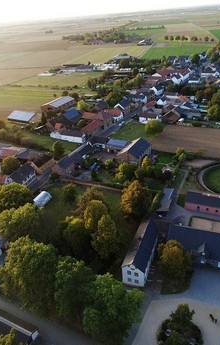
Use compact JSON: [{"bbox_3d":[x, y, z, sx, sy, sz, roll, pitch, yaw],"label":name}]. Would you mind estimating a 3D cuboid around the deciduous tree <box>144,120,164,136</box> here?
[{"bbox_3d":[27.968,-27.121,183.941,12.400,10.100,12.400,-5,28,0],"label":"deciduous tree"}]

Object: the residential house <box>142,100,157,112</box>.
[{"bbox_3d":[31.429,-52.574,232.936,7.500,7.500,12.000,11,32,27],"label":"residential house"}]

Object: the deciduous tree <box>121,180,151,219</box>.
[{"bbox_3d":[9.969,11.141,109.779,11.900,16.400,11.900,-5,28,0],"label":"deciduous tree"}]

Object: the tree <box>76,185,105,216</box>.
[{"bbox_3d":[-8.780,11.958,124.532,12.500,12.500,12.500,-5,28,0],"label":"tree"}]

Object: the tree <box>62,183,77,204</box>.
[{"bbox_3d":[-18.396,9.683,132.155,6.400,10.800,6.400,-5,28,0],"label":"tree"}]

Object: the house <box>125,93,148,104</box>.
[{"bbox_3d":[22.877,-65.823,258.447,18.500,8.000,10.000,10,32,26],"label":"house"}]

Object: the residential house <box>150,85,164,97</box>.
[{"bbox_3d":[48.055,-83.783,296.834,8.090,8.310,13.830,17,36,36],"label":"residential house"}]

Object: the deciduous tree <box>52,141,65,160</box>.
[{"bbox_3d":[-29.082,-12.181,166.424,6.800,11.700,6.800,-5,29,0],"label":"deciduous tree"}]

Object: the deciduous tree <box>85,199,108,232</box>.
[{"bbox_3d":[-4.452,17.238,100.715,8.000,16.500,8.000,-5,28,0],"label":"deciduous tree"}]

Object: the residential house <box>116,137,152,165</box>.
[{"bbox_3d":[14.588,-12.430,169.494,13.670,9.010,19.230,10,32,26],"label":"residential house"}]

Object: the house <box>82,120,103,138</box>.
[{"bbox_3d":[-12.206,-29.187,194.695,7.200,5.600,17.500,10,32,25],"label":"house"}]

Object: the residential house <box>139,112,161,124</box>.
[{"bbox_3d":[28.660,-39.841,212.487,14.000,6.000,8.000,8,31,23],"label":"residential house"}]

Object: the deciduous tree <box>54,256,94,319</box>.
[{"bbox_3d":[-9.894,31.960,79.735,11.500,20.000,11.500,-5,28,0],"label":"deciduous tree"}]

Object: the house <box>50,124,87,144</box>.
[{"bbox_3d":[-26.270,-24.746,188.462,26.000,6.000,7.500,12,33,28],"label":"house"}]

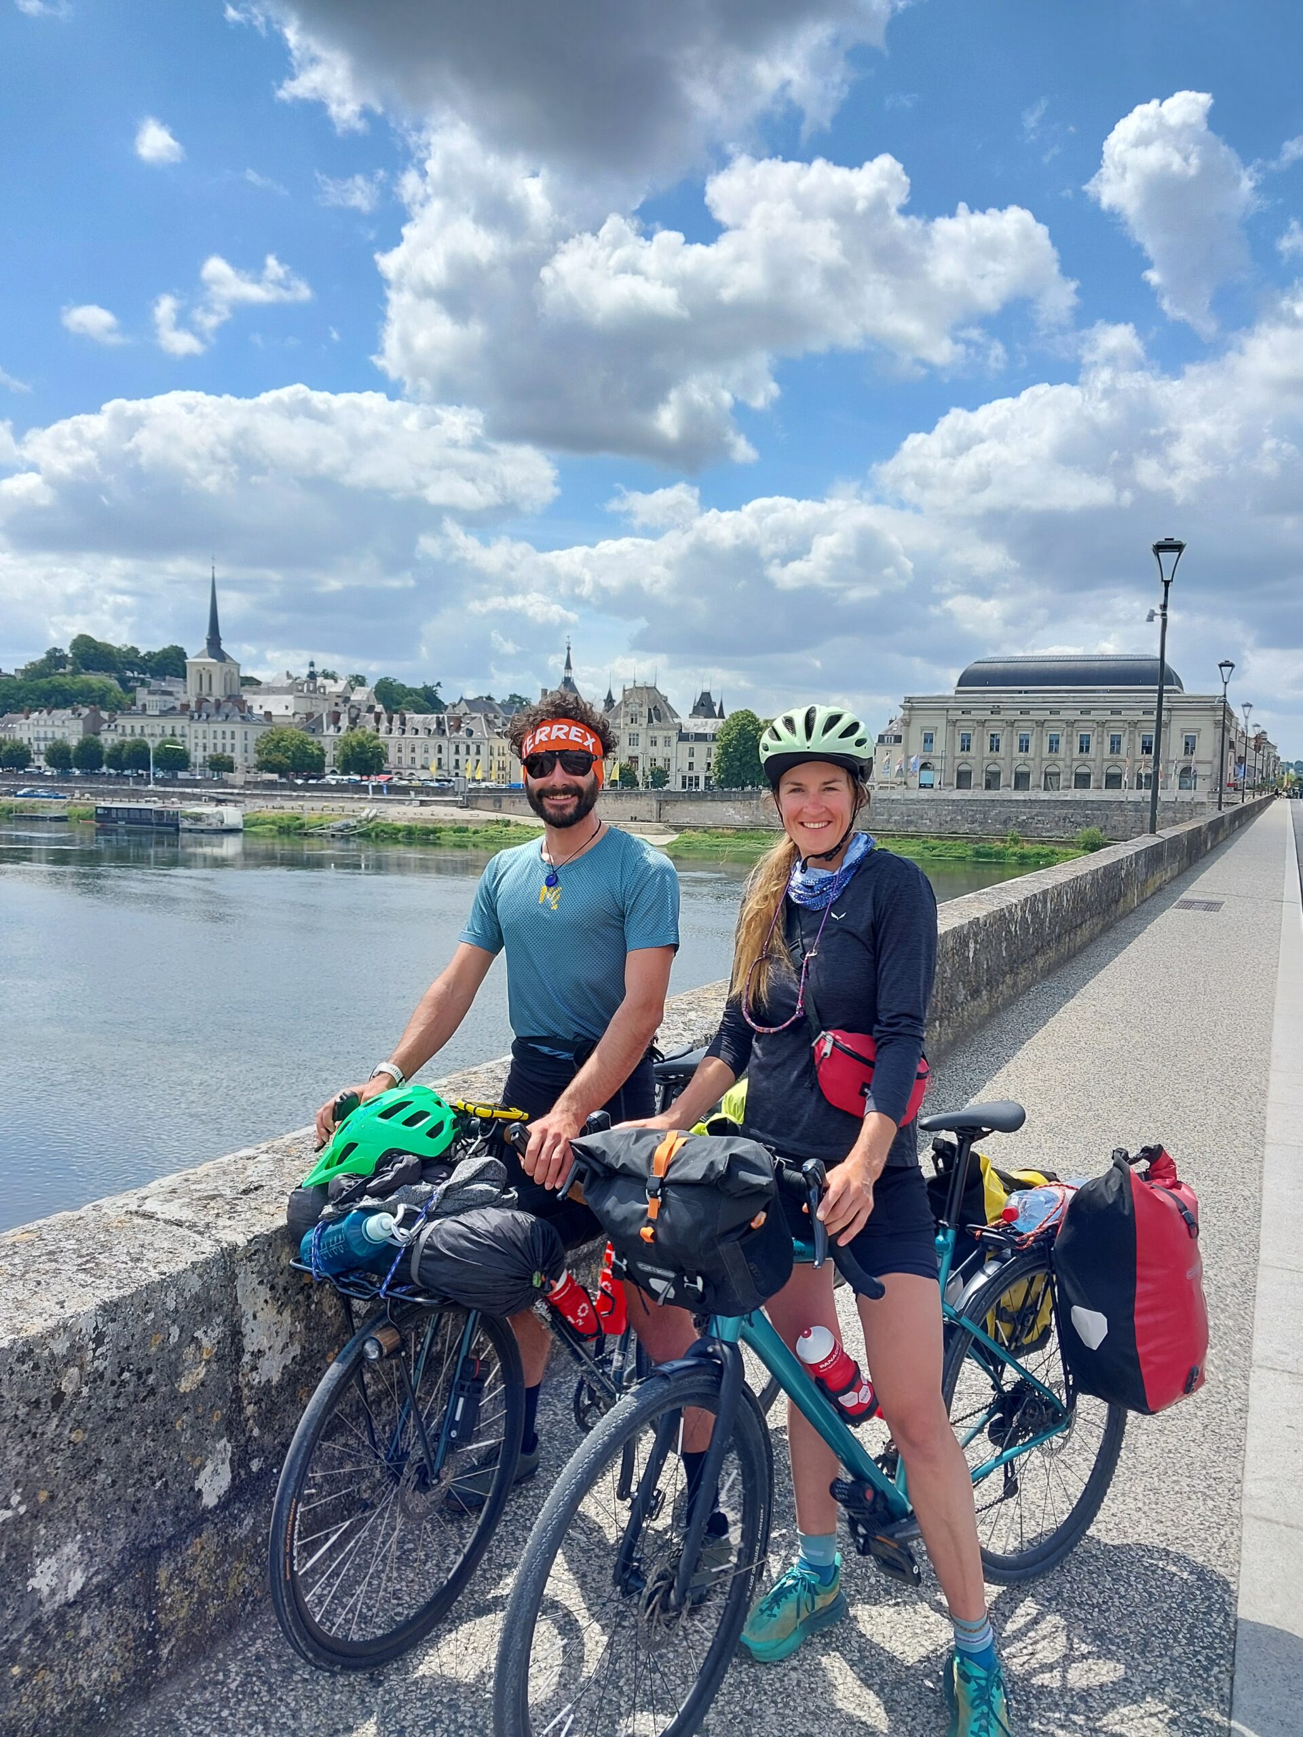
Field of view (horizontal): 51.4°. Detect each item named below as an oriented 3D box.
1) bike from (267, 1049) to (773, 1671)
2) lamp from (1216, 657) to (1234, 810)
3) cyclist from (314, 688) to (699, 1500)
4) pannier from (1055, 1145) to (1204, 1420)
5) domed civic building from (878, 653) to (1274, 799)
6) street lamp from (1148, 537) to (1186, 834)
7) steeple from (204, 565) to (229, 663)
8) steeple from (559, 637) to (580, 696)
[{"bbox_3d":[-0.104,0.929,2.948,0.560,1.070,1.770,5,5,39],"label":"bike"},{"bbox_3d":[18.817,-4.344,44.559,0.460,4.858,0.460,3,5,25],"label":"lamp"},{"bbox_3d":[-0.213,0.555,2.821,0.710,1.830,0.653,4,5,28],"label":"cyclist"},{"bbox_3d":[0.999,0.825,2.800,0.280,0.500,0.200,-2,0,-36],"label":"pannier"},{"bbox_3d":[68.581,-23.800,220.811,48.300,22.500,30.000,3,5,25],"label":"domed civic building"},{"bbox_3d":[8.430,-2.987,22.419,0.460,4.858,0.460,3,5,25],"label":"street lamp"},{"bbox_3d":[-138.466,-80.754,430.000,6.800,31.000,6.800,3,4,18],"label":"steeple"},{"bbox_3d":[-15.452,-38.056,255.000,3.400,11.000,3.400,3,5,25],"label":"steeple"}]

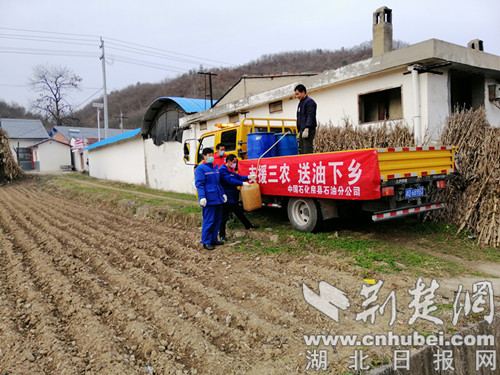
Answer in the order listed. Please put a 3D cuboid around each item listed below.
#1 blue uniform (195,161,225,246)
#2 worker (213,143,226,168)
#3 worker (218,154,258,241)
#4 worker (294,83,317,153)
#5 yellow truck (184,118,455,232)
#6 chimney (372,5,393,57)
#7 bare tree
[{"bbox_3d":[-0.676,0.271,6.350,0.520,1.400,0.320,-4,3,-27],"label":"blue uniform"},{"bbox_3d":[-0.593,-0.106,7.950,0.500,1.680,0.330,-4,3,-20],"label":"worker"},{"bbox_3d":[-0.208,0.181,6.800,0.640,1.560,0.480,-1,3,24],"label":"worker"},{"bbox_3d":[1.023,-1.005,6.800,0.340,1.720,0.460,-4,3,-27],"label":"worker"},{"bbox_3d":[0.946,-0.395,8.086,2.120,2.180,5.750,-5,4,-36],"label":"yellow truck"},{"bbox_3d":[4.315,-4.922,12.200,0.420,1.800,0.420,-5,4,-34],"label":"chimney"},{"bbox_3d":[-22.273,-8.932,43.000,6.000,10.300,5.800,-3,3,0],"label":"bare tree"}]

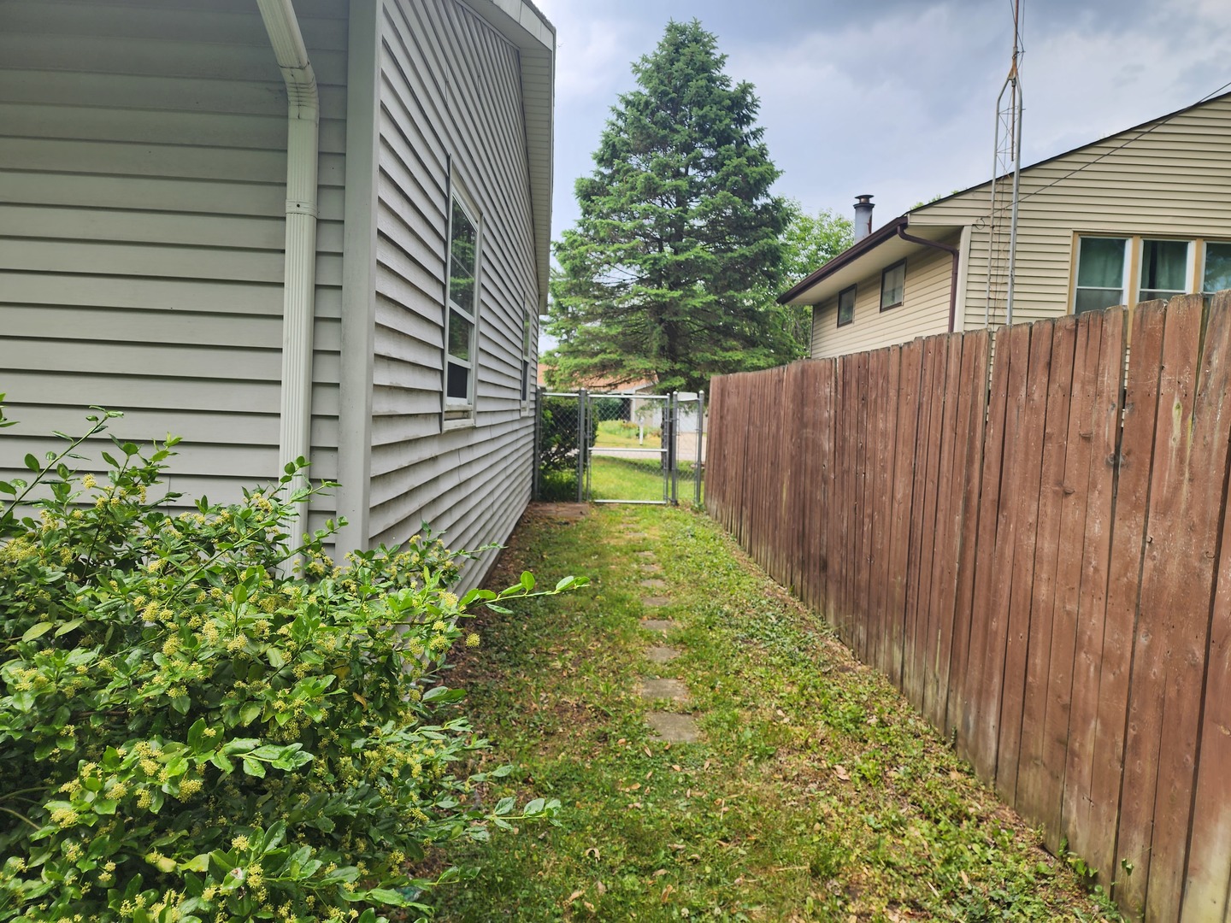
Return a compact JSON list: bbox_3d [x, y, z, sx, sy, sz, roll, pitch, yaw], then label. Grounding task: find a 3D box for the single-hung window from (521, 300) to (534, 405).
[{"bbox_3d":[-1.020,-1.214,9.316,0.100,1.190,1.170,2,4,-2],"label":"single-hung window"}]

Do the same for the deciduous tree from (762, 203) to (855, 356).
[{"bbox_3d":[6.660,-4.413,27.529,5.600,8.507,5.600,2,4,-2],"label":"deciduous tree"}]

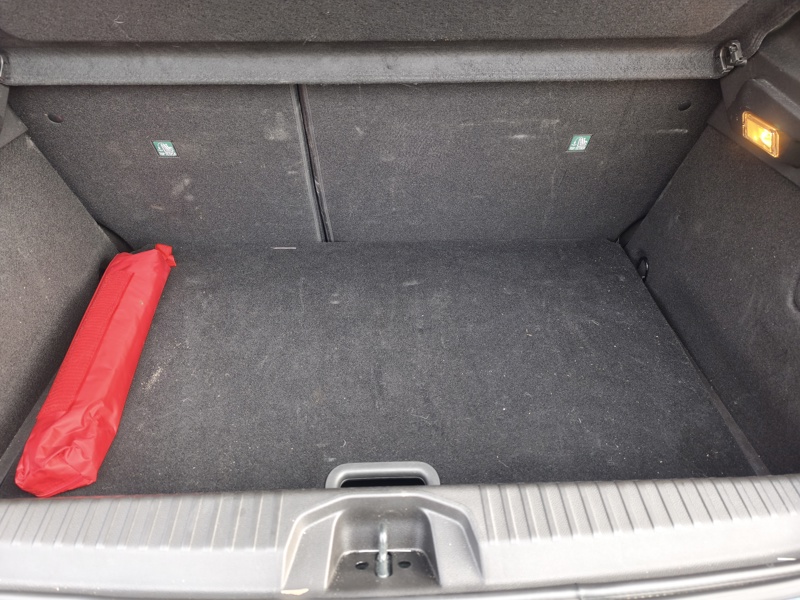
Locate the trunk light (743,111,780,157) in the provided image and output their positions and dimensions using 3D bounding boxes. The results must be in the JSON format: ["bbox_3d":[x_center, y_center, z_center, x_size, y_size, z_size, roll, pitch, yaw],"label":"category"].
[{"bbox_3d":[0.455,-0.210,0.664,0.016,0.040,0.064,-28,41,10],"label":"trunk light"}]

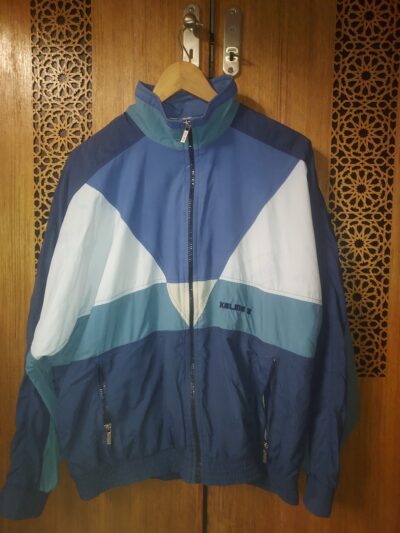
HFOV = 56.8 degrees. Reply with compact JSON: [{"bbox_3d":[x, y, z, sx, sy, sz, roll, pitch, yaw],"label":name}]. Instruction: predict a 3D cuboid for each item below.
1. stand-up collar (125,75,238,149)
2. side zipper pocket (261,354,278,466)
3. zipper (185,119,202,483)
[{"bbox_3d":[-0.033,-0.290,0.695,0.215,0.145,0.125,1,4,2],"label":"stand-up collar"},{"bbox_3d":[0.137,0.284,0.730,0.027,0.212,0.020,3,5,-6],"label":"side zipper pocket"},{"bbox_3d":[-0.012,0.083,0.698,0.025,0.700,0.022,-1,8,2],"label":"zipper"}]

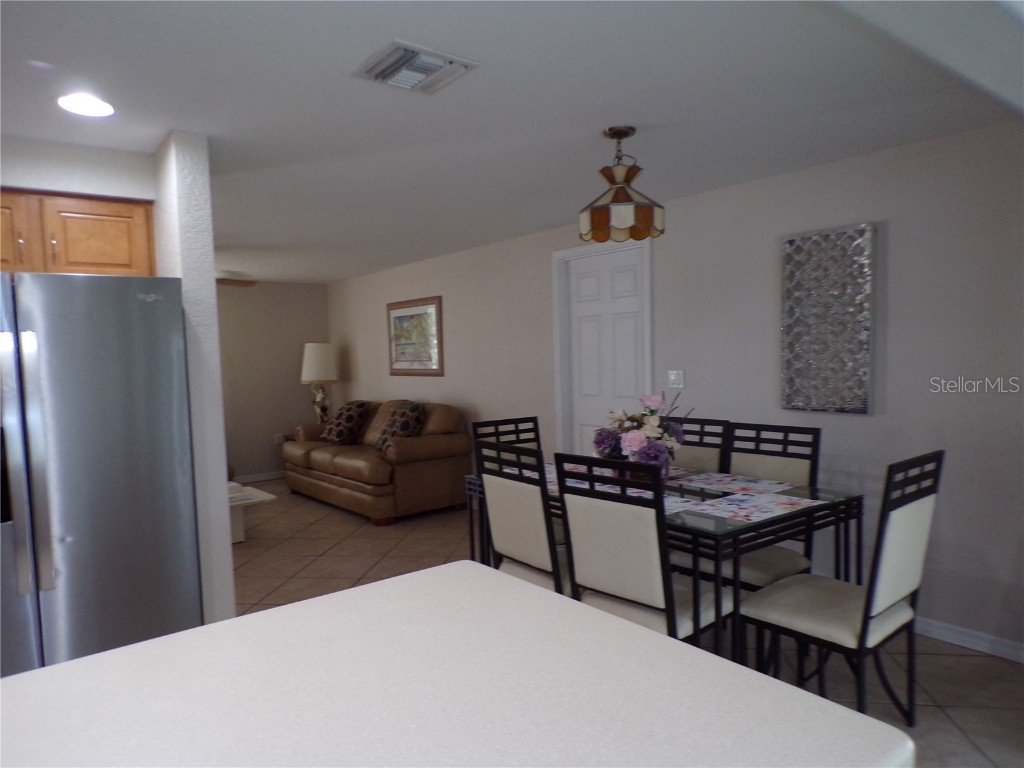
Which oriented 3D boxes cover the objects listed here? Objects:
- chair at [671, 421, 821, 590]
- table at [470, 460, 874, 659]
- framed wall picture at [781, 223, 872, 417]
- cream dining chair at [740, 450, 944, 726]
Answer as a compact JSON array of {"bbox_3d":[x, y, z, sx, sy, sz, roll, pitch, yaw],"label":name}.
[{"bbox_3d":[1.036,0.708,3.162,0.540,1.003,0.445,-4,4,-40],"label":"chair"},{"bbox_3d":[0.603,0.839,3.248,0.910,0.755,1.540,-3,3,-36],"label":"table"},{"bbox_3d":[1.595,-0.312,3.604,0.050,0.896,0.463,-4,3,-37],"label":"framed wall picture"},{"bbox_3d":[1.158,0.736,2.513,0.445,1.003,0.540,-4,4,-40],"label":"cream dining chair"}]

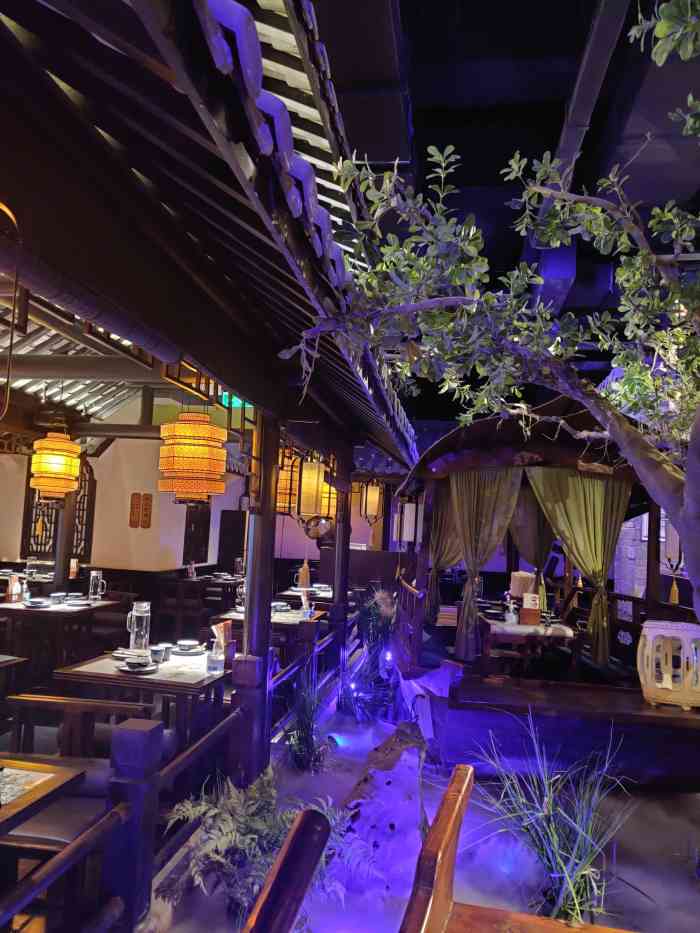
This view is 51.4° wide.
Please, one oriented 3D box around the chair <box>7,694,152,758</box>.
[{"bbox_3d":[-1.175,1.336,2.776,0.580,0.780,0.480,2,-5,9],"label":"chair"}]

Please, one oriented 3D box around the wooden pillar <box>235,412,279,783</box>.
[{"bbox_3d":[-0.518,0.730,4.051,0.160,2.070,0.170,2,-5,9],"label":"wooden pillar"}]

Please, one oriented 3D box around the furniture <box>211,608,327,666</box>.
[{"bbox_3d":[-0.696,1.657,6.299,0.830,0.750,0.920,2,-5,9],"label":"furniture"}]

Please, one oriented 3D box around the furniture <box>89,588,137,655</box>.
[{"bbox_3d":[-2.317,1.621,6.947,0.530,0.780,0.520,2,-5,9],"label":"furniture"}]

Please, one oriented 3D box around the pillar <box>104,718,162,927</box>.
[{"bbox_3d":[-0.755,1.278,2.506,0.130,0.750,0.135,2,-5,9],"label":"pillar"}]

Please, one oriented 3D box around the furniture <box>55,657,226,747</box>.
[{"bbox_3d":[-1.060,1.452,3.966,0.800,0.750,0.930,2,-5,9],"label":"furniture"}]

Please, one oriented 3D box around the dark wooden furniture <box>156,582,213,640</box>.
[{"bbox_3d":[-1.972,1.770,8.608,0.570,0.780,0.520,2,-5,9],"label":"dark wooden furniture"}]

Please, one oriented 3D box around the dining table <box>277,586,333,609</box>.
[{"bbox_3d":[-0.371,1.838,8.366,0.820,0.750,0.920,2,-5,9],"label":"dining table"}]

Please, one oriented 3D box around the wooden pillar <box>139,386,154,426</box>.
[{"bbox_3d":[-1.992,-0.598,7.144,0.100,0.400,0.100,2,-5,9],"label":"wooden pillar"}]

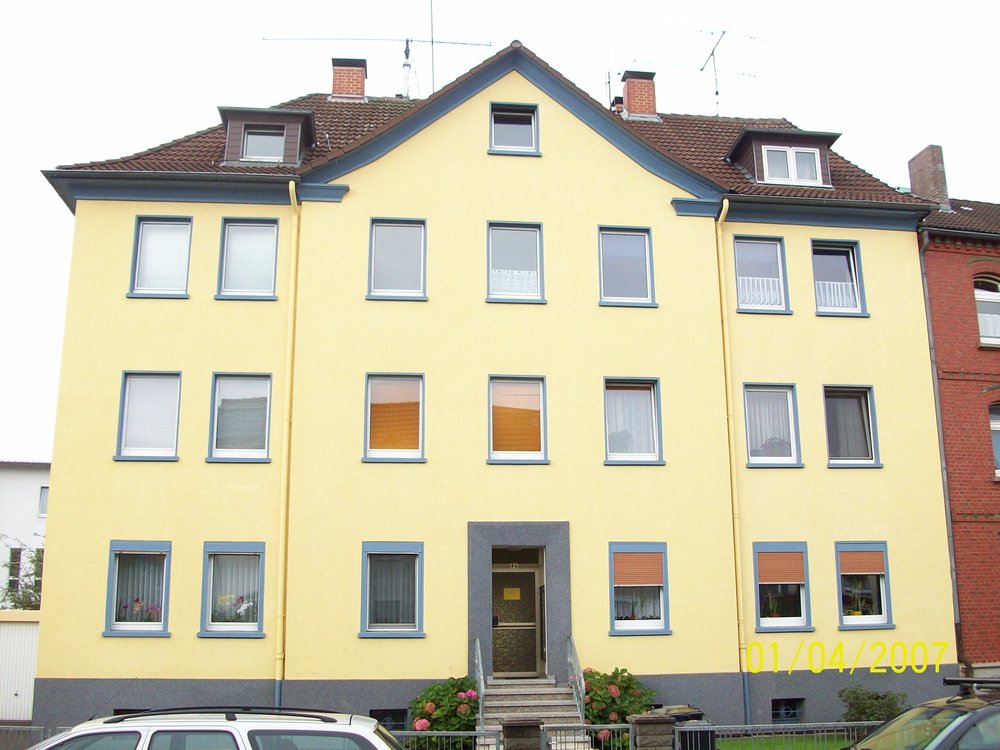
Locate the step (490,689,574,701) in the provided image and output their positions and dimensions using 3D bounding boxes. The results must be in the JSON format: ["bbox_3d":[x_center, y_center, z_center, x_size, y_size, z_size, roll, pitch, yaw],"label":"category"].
[{"bbox_3d":[0.498,5.513,16.955,1.580,0.175,0.380,1,-13,-6],"label":"step"}]

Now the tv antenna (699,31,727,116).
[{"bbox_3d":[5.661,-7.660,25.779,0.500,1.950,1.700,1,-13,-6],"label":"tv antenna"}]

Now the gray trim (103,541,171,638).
[{"bbox_3d":[-6.339,3.736,17.158,0.991,1.660,0.150,1,-13,-6],"label":"gray trim"}]

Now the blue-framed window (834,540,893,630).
[{"bbox_3d":[6.893,3.992,18.599,1.110,1.660,0.170,1,-13,-6],"label":"blue-framed window"}]

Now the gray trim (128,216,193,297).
[{"bbox_3d":[-6.343,-2.204,18.446,1.170,1.670,0.200,1,-13,-6],"label":"gray trim"}]

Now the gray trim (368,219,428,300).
[{"bbox_3d":[-1.942,-2.194,18.709,1.170,1.670,0.200,1,-13,-6],"label":"gray trim"}]

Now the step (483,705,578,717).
[{"bbox_3d":[0.512,5.629,16.479,1.660,0.170,0.300,1,-13,-6],"label":"step"}]

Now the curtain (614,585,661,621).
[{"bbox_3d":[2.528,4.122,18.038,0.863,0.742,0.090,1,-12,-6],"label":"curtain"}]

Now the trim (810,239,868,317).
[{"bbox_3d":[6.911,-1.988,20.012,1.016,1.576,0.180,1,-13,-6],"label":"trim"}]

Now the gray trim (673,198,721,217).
[{"bbox_3d":[3.891,-3.286,19.464,1.015,0.273,0.200,1,-12,-6],"label":"gray trim"}]

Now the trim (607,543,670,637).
[{"bbox_3d":[2.549,3.892,17.882,1.110,1.660,0.170,1,-13,-6],"label":"trim"}]

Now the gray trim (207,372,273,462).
[{"bbox_3d":[-4.724,0.788,17.926,1.170,1.680,0.200,1,-13,-6],"label":"gray trim"}]

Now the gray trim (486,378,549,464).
[{"bbox_3d":[0.332,0.838,18.274,1.169,1.682,0.150,1,-12,-6],"label":"gray trim"}]

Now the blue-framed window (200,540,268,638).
[{"bbox_3d":[-4.678,3.780,17.307,1.136,1.647,0.150,1,-12,-6],"label":"blue-framed window"}]

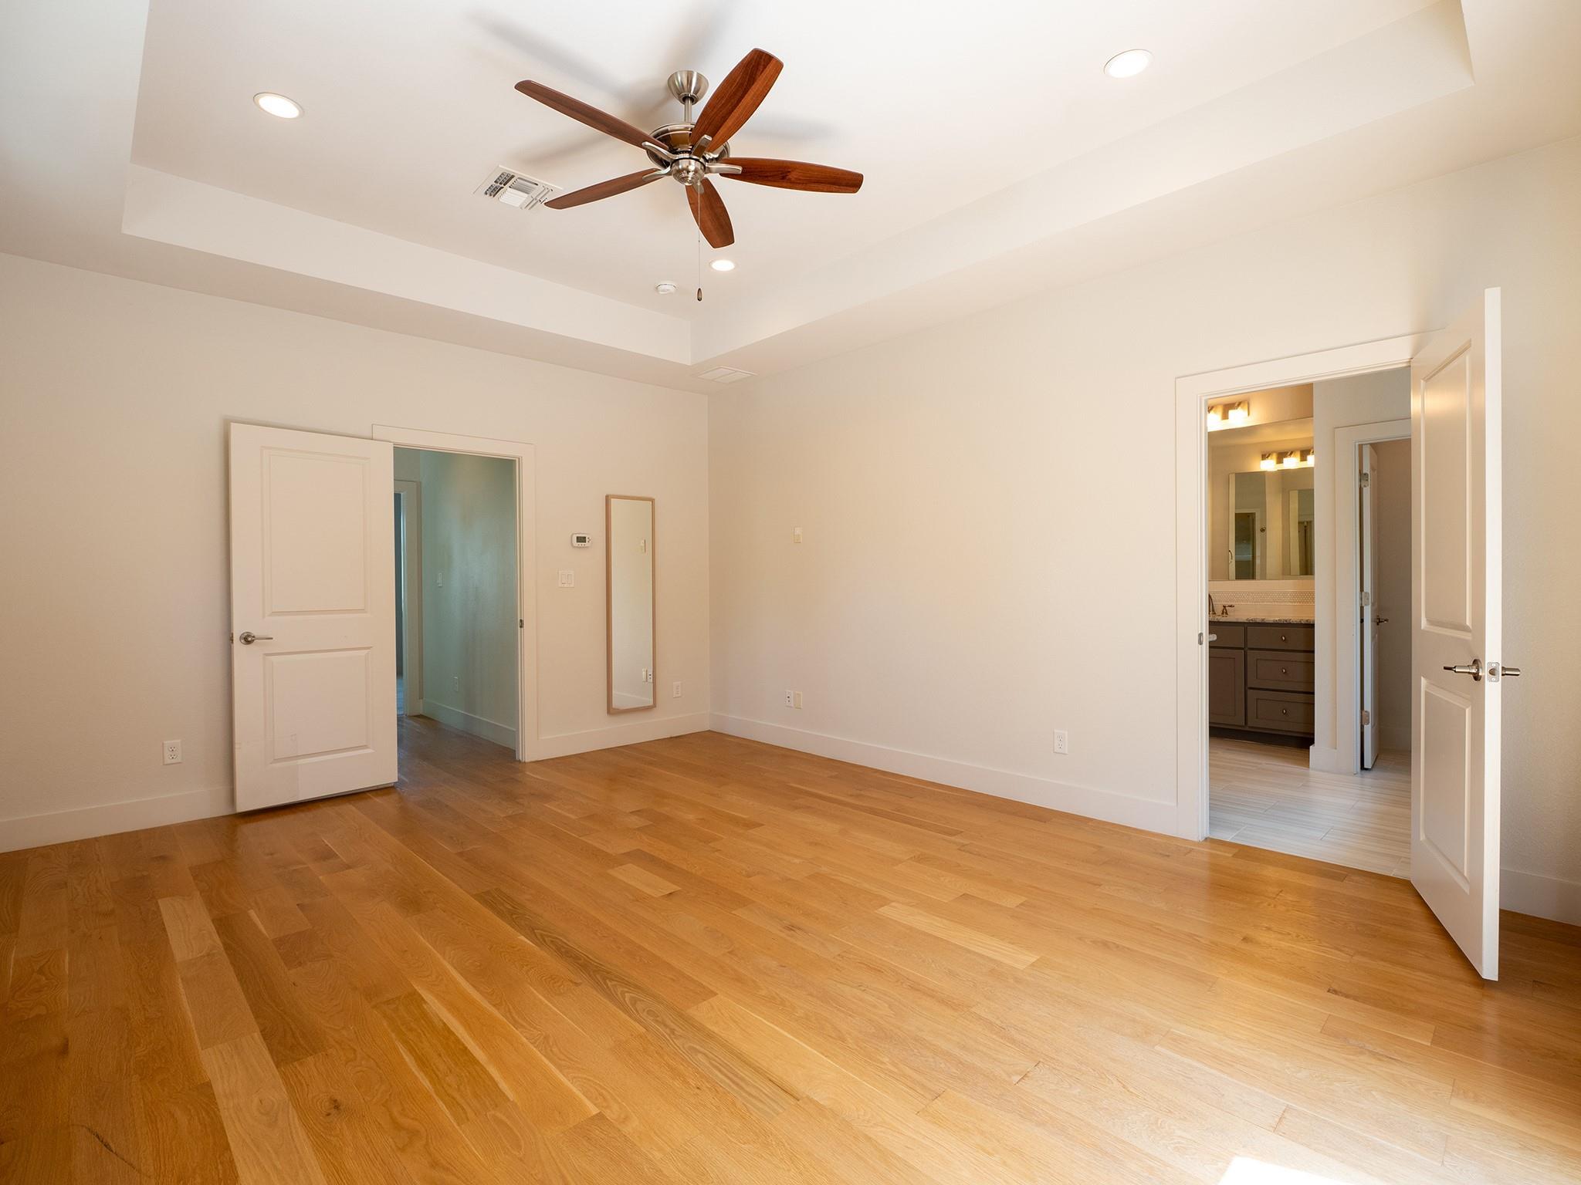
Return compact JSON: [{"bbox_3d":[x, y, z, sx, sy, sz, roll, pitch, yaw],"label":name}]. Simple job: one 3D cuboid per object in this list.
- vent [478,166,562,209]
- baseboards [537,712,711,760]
[{"bbox_3d":[-1.279,-1.876,3.434,0.300,0.025,0.315,-1,1,-43],"label":"vent"},{"bbox_3d":[-1.201,1.068,5.500,1.462,0.146,0.020,-1,1,-43],"label":"baseboards"}]

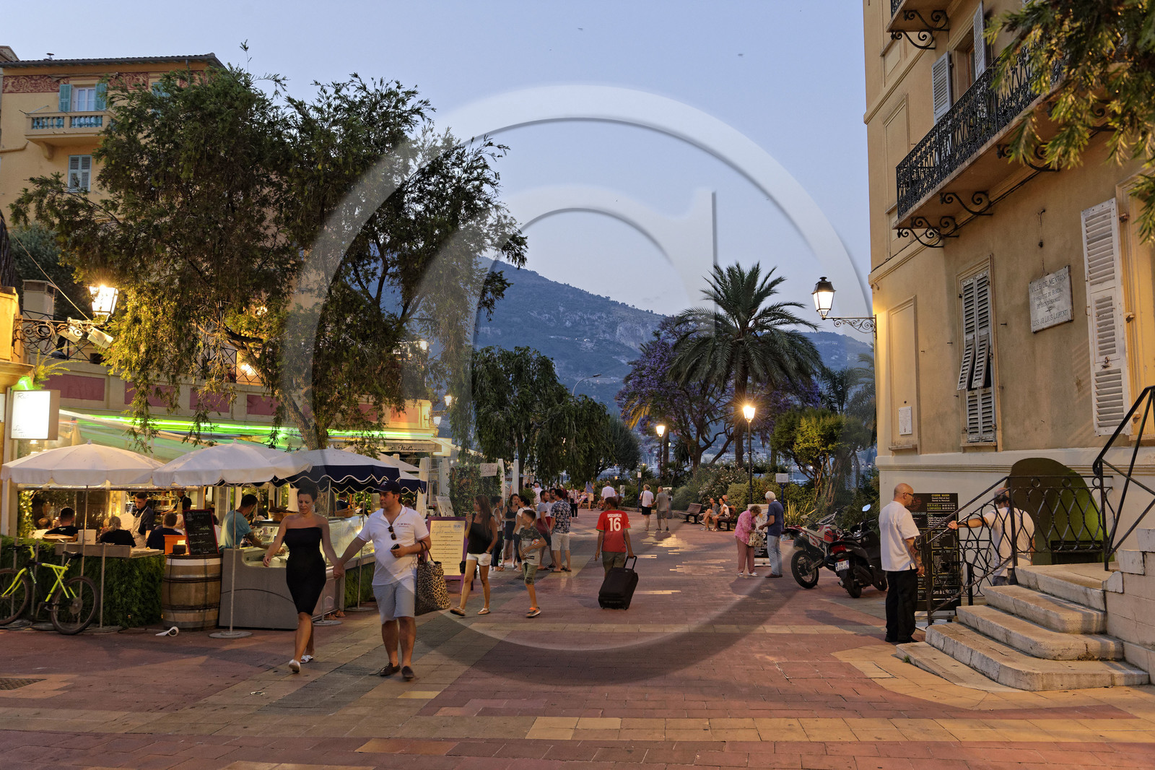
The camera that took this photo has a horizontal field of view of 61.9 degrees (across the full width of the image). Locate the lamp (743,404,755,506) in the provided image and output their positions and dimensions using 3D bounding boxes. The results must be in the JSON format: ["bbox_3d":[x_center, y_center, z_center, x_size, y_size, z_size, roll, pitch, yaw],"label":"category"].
[{"bbox_3d":[6.307,3.035,35.300,0.450,4.750,0.450,0,-5,0],"label":"lamp"}]

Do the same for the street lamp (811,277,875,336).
[{"bbox_3d":[4.265,-1.238,15.441,1.000,0.920,0.370,0,-5,-1],"label":"street lamp"}]

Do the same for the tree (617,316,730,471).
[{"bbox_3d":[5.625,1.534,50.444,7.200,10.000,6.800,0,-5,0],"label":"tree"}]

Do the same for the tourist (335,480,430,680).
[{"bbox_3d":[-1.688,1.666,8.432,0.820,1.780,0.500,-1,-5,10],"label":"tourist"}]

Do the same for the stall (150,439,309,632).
[{"bbox_3d":[-4.063,1.790,11.499,1.850,2.220,2.100,1,-5,-12],"label":"stall"}]

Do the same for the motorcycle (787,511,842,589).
[{"bbox_3d":[4.330,2.893,16.403,0.820,1.230,2.080,-5,-7,44],"label":"motorcycle"}]

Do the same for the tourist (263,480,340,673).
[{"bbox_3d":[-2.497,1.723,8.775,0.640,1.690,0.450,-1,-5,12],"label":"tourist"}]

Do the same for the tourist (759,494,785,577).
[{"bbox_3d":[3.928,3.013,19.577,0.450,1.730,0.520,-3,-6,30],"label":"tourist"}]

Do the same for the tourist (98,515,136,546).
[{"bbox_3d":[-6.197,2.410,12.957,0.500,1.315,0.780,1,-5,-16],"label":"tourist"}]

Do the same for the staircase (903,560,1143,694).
[{"bbox_3d":[4.600,2.387,9.662,2.600,0.760,3.300,0,-5,2],"label":"staircase"}]

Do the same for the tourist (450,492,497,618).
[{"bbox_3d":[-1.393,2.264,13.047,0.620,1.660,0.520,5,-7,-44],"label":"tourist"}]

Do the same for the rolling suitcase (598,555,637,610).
[{"bbox_3d":[0.646,2.727,13.763,0.410,0.250,1.070,-2,30,19],"label":"rolling suitcase"}]

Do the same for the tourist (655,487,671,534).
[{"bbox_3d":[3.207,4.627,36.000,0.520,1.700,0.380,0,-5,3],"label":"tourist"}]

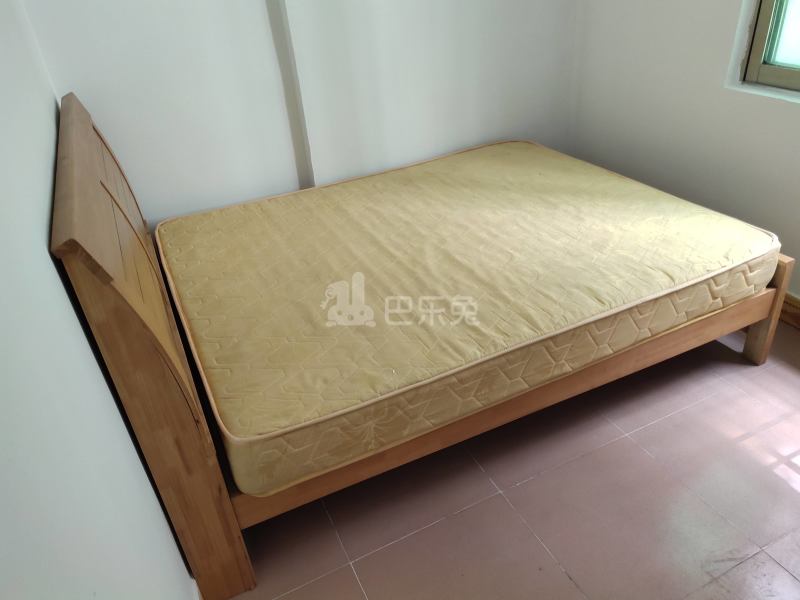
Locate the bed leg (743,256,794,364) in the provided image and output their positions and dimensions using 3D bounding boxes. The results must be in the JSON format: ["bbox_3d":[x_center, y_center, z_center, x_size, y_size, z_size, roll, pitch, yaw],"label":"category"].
[{"bbox_3d":[1.345,0.040,2.116,0.046,0.433,0.074,-17,32,-19],"label":"bed leg"}]

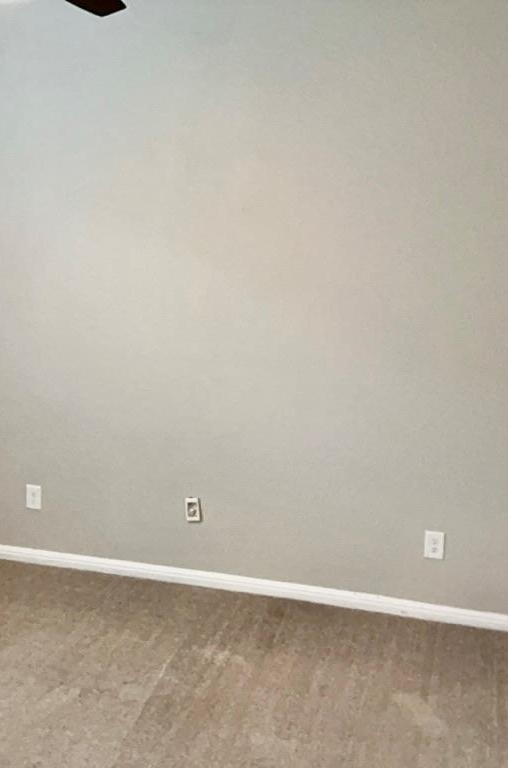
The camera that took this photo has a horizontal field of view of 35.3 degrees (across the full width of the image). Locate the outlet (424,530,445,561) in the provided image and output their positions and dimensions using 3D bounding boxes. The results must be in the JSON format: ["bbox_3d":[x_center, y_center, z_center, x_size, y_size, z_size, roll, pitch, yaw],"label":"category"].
[{"bbox_3d":[0.794,0.711,3.516,0.076,0.118,0.010,4,13,15],"label":"outlet"}]

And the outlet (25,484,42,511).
[{"bbox_3d":[-1.101,0.567,3.998,0.076,0.118,0.012,4,12,15],"label":"outlet"}]

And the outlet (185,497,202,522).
[{"bbox_3d":[-0.289,0.599,3.802,0.068,0.112,0.015,4,13,15],"label":"outlet"}]

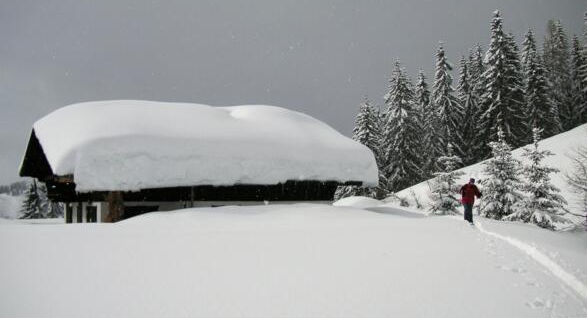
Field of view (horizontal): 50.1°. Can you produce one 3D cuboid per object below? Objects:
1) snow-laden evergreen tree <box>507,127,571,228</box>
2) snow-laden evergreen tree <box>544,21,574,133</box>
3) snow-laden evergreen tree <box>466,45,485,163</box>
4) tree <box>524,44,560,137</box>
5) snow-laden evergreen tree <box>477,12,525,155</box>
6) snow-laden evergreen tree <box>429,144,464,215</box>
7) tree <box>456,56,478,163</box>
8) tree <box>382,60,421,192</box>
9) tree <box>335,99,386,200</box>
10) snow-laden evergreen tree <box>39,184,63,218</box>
[{"bbox_3d":[9.764,0.797,25.000,2.500,4.100,2.500,0,-2,0],"label":"snow-laden evergreen tree"},{"bbox_3d":[29.149,-8.745,69.000,3.800,13.200,3.800,0,-2,0],"label":"snow-laden evergreen tree"},{"bbox_3d":[19.254,-5.524,66.000,2.700,12.840,2.700,0,-2,0],"label":"snow-laden evergreen tree"},{"bbox_3d":[23.673,-6.217,60.000,3.660,9.280,3.660,0,-2,0],"label":"tree"},{"bbox_3d":[20.178,-6.856,61.000,5.000,14.980,5.000,0,-2,0],"label":"snow-laden evergreen tree"},{"bbox_3d":[6.707,0.921,27.500,1.650,3.200,1.650,0,-2,0],"label":"snow-laden evergreen tree"},{"bbox_3d":[17.926,-4.507,65.000,2.800,12.020,2.800,0,-2,0],"label":"tree"},{"bbox_3d":[9.340,-2.798,54.000,3.460,11.540,3.460,0,-2,0],"label":"tree"},{"bbox_3d":[5.544,-0.674,47.000,3.080,7.570,3.080,0,-2,0],"label":"tree"},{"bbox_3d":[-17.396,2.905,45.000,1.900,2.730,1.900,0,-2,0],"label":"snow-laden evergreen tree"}]

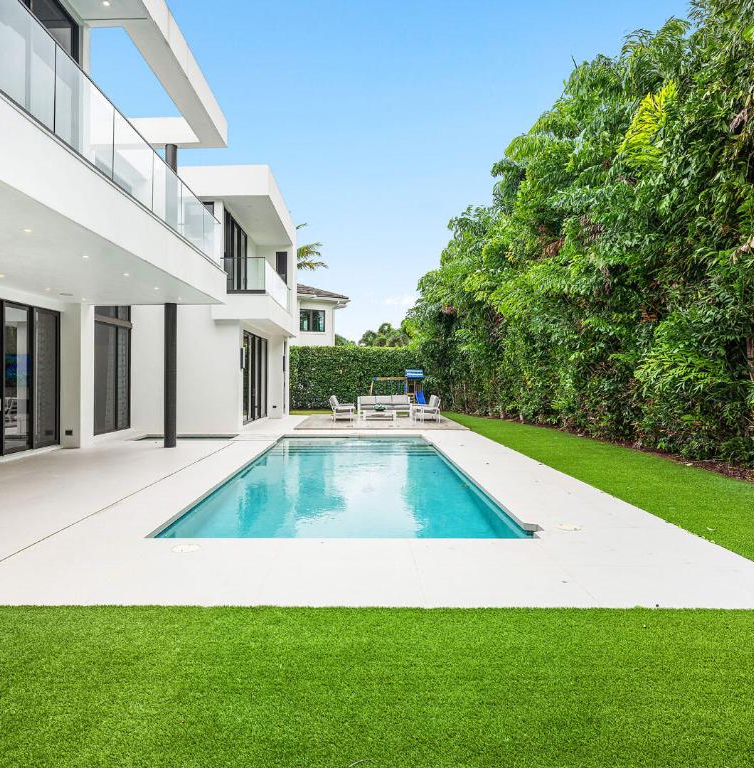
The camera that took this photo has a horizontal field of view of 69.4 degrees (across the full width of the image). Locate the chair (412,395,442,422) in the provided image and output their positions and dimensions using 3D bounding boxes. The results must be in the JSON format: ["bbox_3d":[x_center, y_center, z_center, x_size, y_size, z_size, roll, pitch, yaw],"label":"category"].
[{"bbox_3d":[1.722,0.875,18.722,0.866,0.886,0.755,0,1,-10],"label":"chair"}]

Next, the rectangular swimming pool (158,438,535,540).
[{"bbox_3d":[-0.481,2.054,9.812,3.695,1.309,9.443,0,1,-2],"label":"rectangular swimming pool"}]

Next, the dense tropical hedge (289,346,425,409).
[{"bbox_3d":[-0.956,-0.267,26.867,7.249,3.040,1.309,0,1,-2],"label":"dense tropical hedge"}]

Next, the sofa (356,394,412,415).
[{"bbox_3d":[0.282,0.884,19.880,1.943,0.836,0.846,0,1,-1],"label":"sofa"}]

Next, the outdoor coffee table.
[{"bbox_3d":[0.086,1.119,18.422,1.148,0.403,0.654,0,1,-2],"label":"outdoor coffee table"}]

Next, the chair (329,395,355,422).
[{"bbox_3d":[-1.178,0.875,18.722,0.866,0.886,0.755,0,1,4],"label":"chair"}]

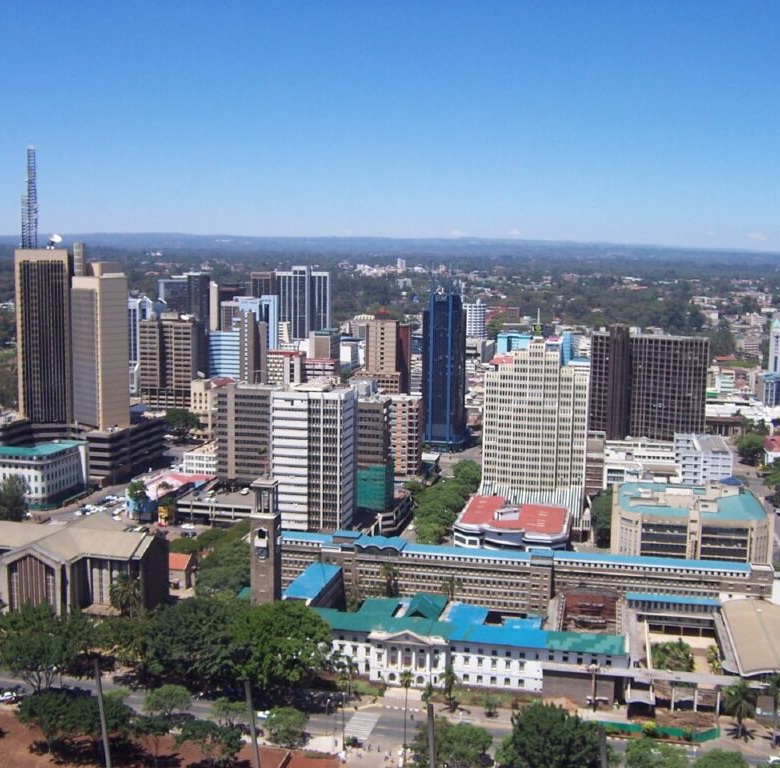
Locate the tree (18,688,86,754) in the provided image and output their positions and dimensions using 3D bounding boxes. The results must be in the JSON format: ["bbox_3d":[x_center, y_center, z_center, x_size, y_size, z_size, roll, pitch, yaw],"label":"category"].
[{"bbox_3d":[-69.080,69.470,200.200,13.160,12.930,13.160,-2,8,-20],"label":"tree"}]

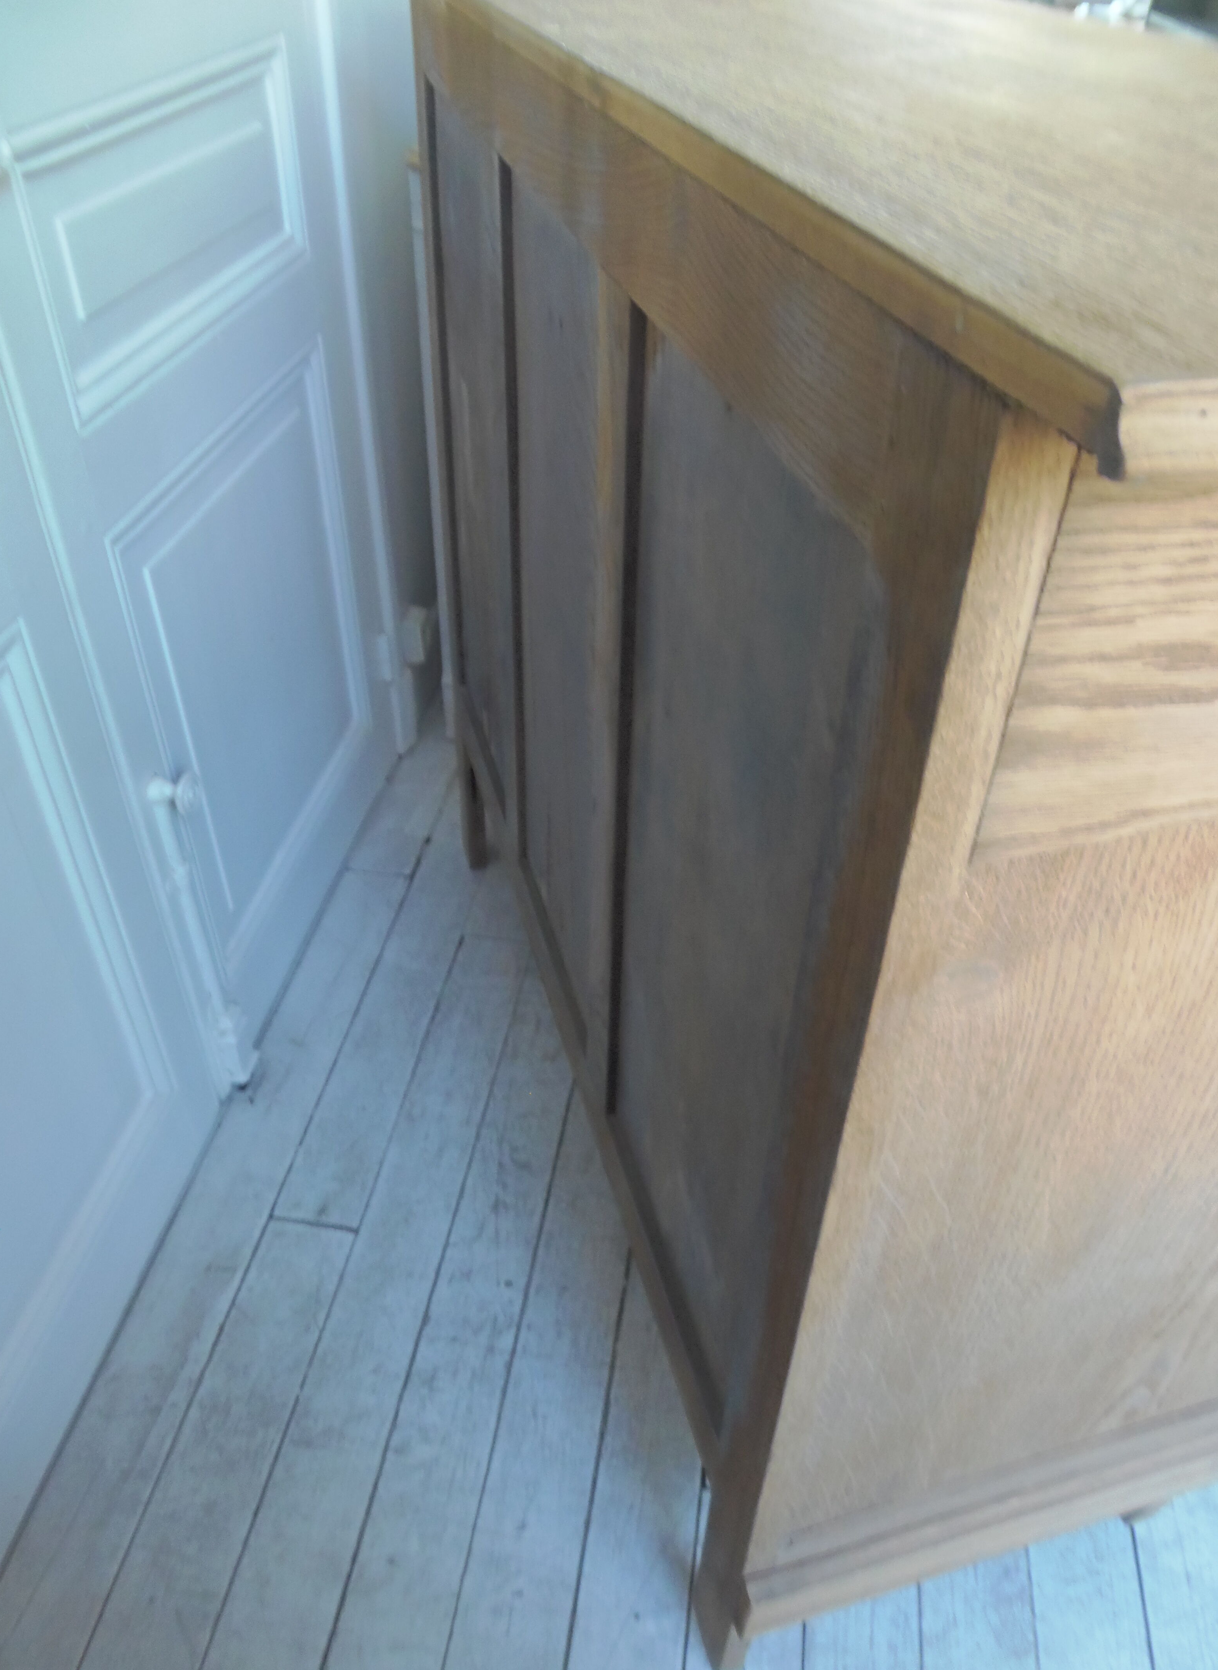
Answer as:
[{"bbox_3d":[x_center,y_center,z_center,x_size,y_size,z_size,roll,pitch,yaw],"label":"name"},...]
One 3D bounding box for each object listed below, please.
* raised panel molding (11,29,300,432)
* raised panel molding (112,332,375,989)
[{"bbox_3d":[-0.360,-0.549,1.016,0.030,0.196,0.507,7,41,5],"label":"raised panel molding"},{"bbox_3d":[-0.374,-0.205,1.311,0.025,0.532,0.516,7,41,5],"label":"raised panel molding"}]

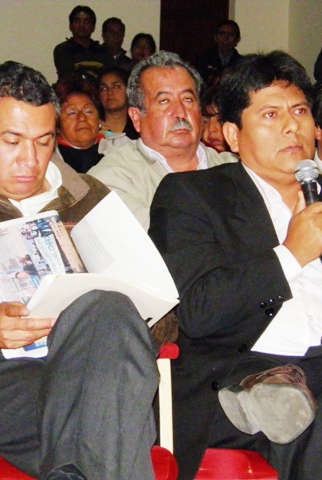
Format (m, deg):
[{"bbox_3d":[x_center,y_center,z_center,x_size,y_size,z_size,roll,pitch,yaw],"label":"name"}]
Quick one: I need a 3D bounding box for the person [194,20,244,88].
[{"bbox_3d":[0.458,-0.766,15.037,0.480,1.650,0.300,1,3,-2],"label":"person"}]

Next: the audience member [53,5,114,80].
[{"bbox_3d":[-0.570,-0.809,14.638,0.500,1.690,0.330,1,3,-9],"label":"audience member"}]

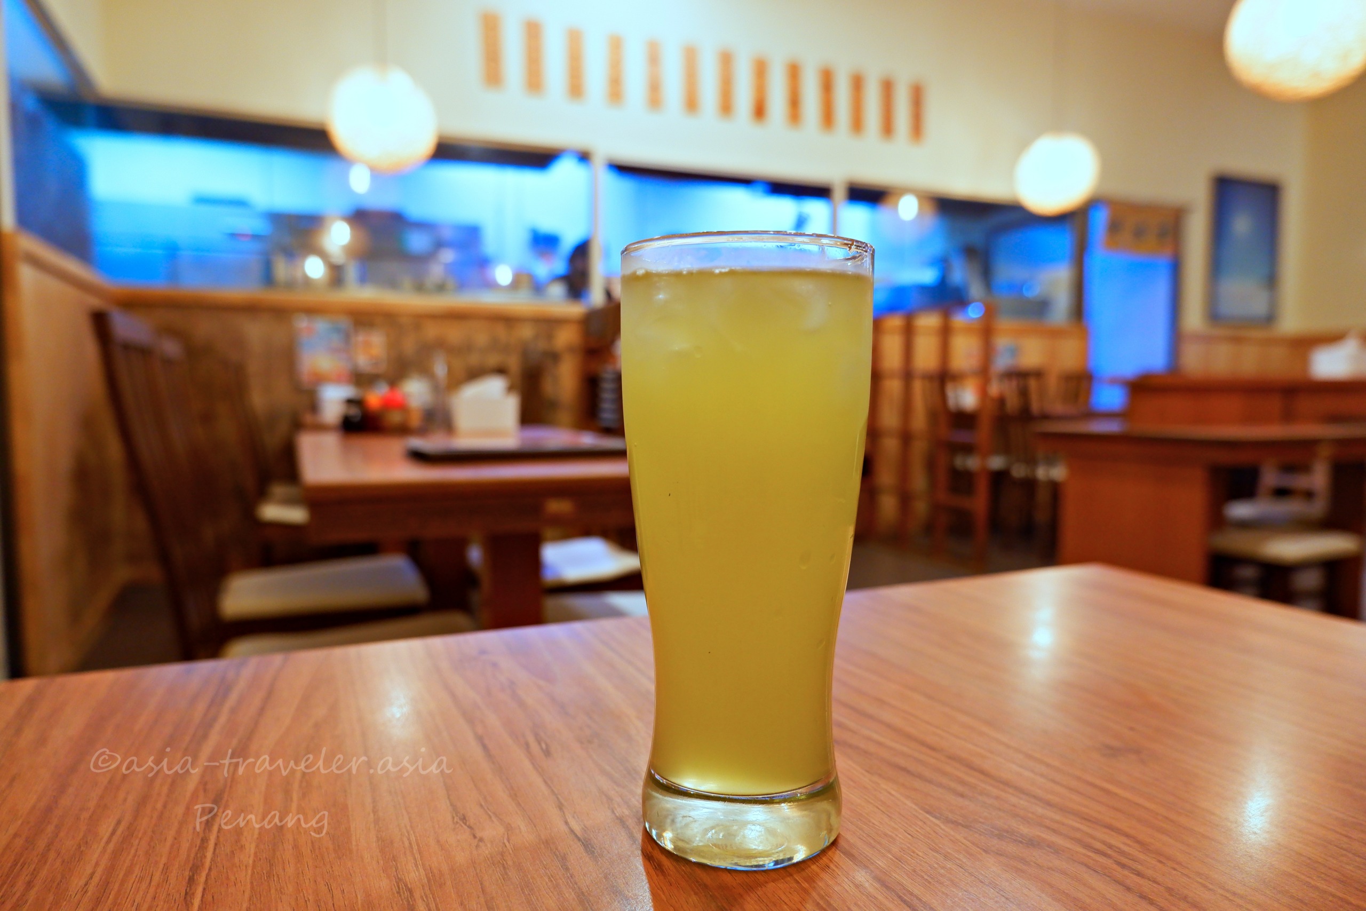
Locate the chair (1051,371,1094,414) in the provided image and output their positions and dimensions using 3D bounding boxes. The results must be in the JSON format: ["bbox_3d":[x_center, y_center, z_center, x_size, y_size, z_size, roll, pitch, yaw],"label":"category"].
[{"bbox_3d":[2.271,-0.018,5.488,0.520,0.960,0.450,-2,5,-24],"label":"chair"}]

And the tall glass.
[{"bbox_3d":[0.018,0.026,0.258,0.072,0.168,0.072,0,4,0],"label":"tall glass"}]

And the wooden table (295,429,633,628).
[{"bbox_3d":[-0.512,0.342,2.089,0.710,0.730,1.520,-2,5,-24],"label":"wooden table"}]

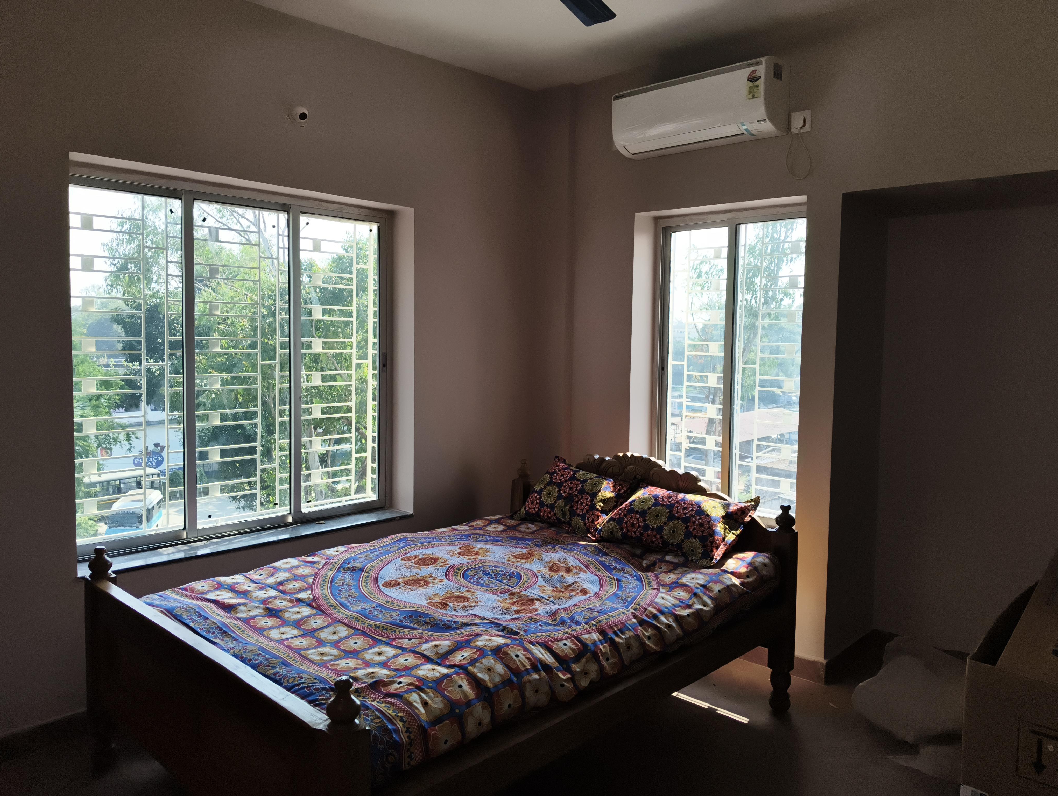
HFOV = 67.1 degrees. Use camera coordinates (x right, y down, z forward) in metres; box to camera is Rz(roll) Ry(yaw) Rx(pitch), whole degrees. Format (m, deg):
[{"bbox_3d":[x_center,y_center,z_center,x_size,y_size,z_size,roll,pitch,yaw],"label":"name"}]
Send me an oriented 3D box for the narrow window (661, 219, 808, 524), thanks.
[{"bbox_3d":[1.024,-0.147,3.981,0.884,1.494,0.089,5,6,44],"label":"narrow window"}]

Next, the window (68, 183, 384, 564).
[{"bbox_3d":[-1.269,-0.140,3.591,0.097,1.484,1.480,5,6,44],"label":"window"}]

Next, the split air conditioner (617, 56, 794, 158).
[{"bbox_3d":[0.769,-1.315,3.689,0.812,0.299,0.224,5,6,44],"label":"split air conditioner"}]

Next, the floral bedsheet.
[{"bbox_3d":[-0.222,0.699,2.969,1.520,0.186,1.922,5,6,44],"label":"floral bedsheet"}]

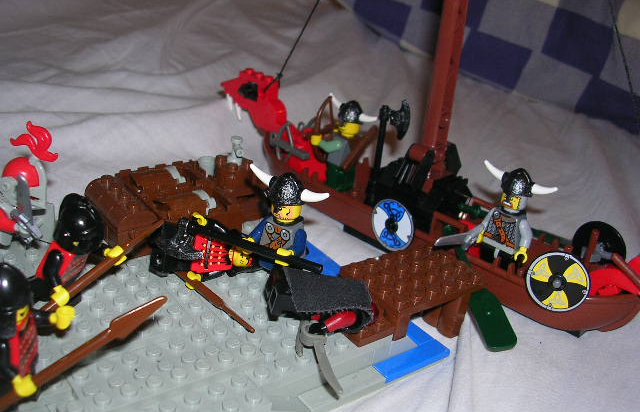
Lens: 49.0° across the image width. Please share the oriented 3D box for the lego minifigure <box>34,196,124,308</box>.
[{"bbox_3d":[-0.081,0.015,0.231,0.020,0.038,0.025,22,27,4],"label":"lego minifigure"}]

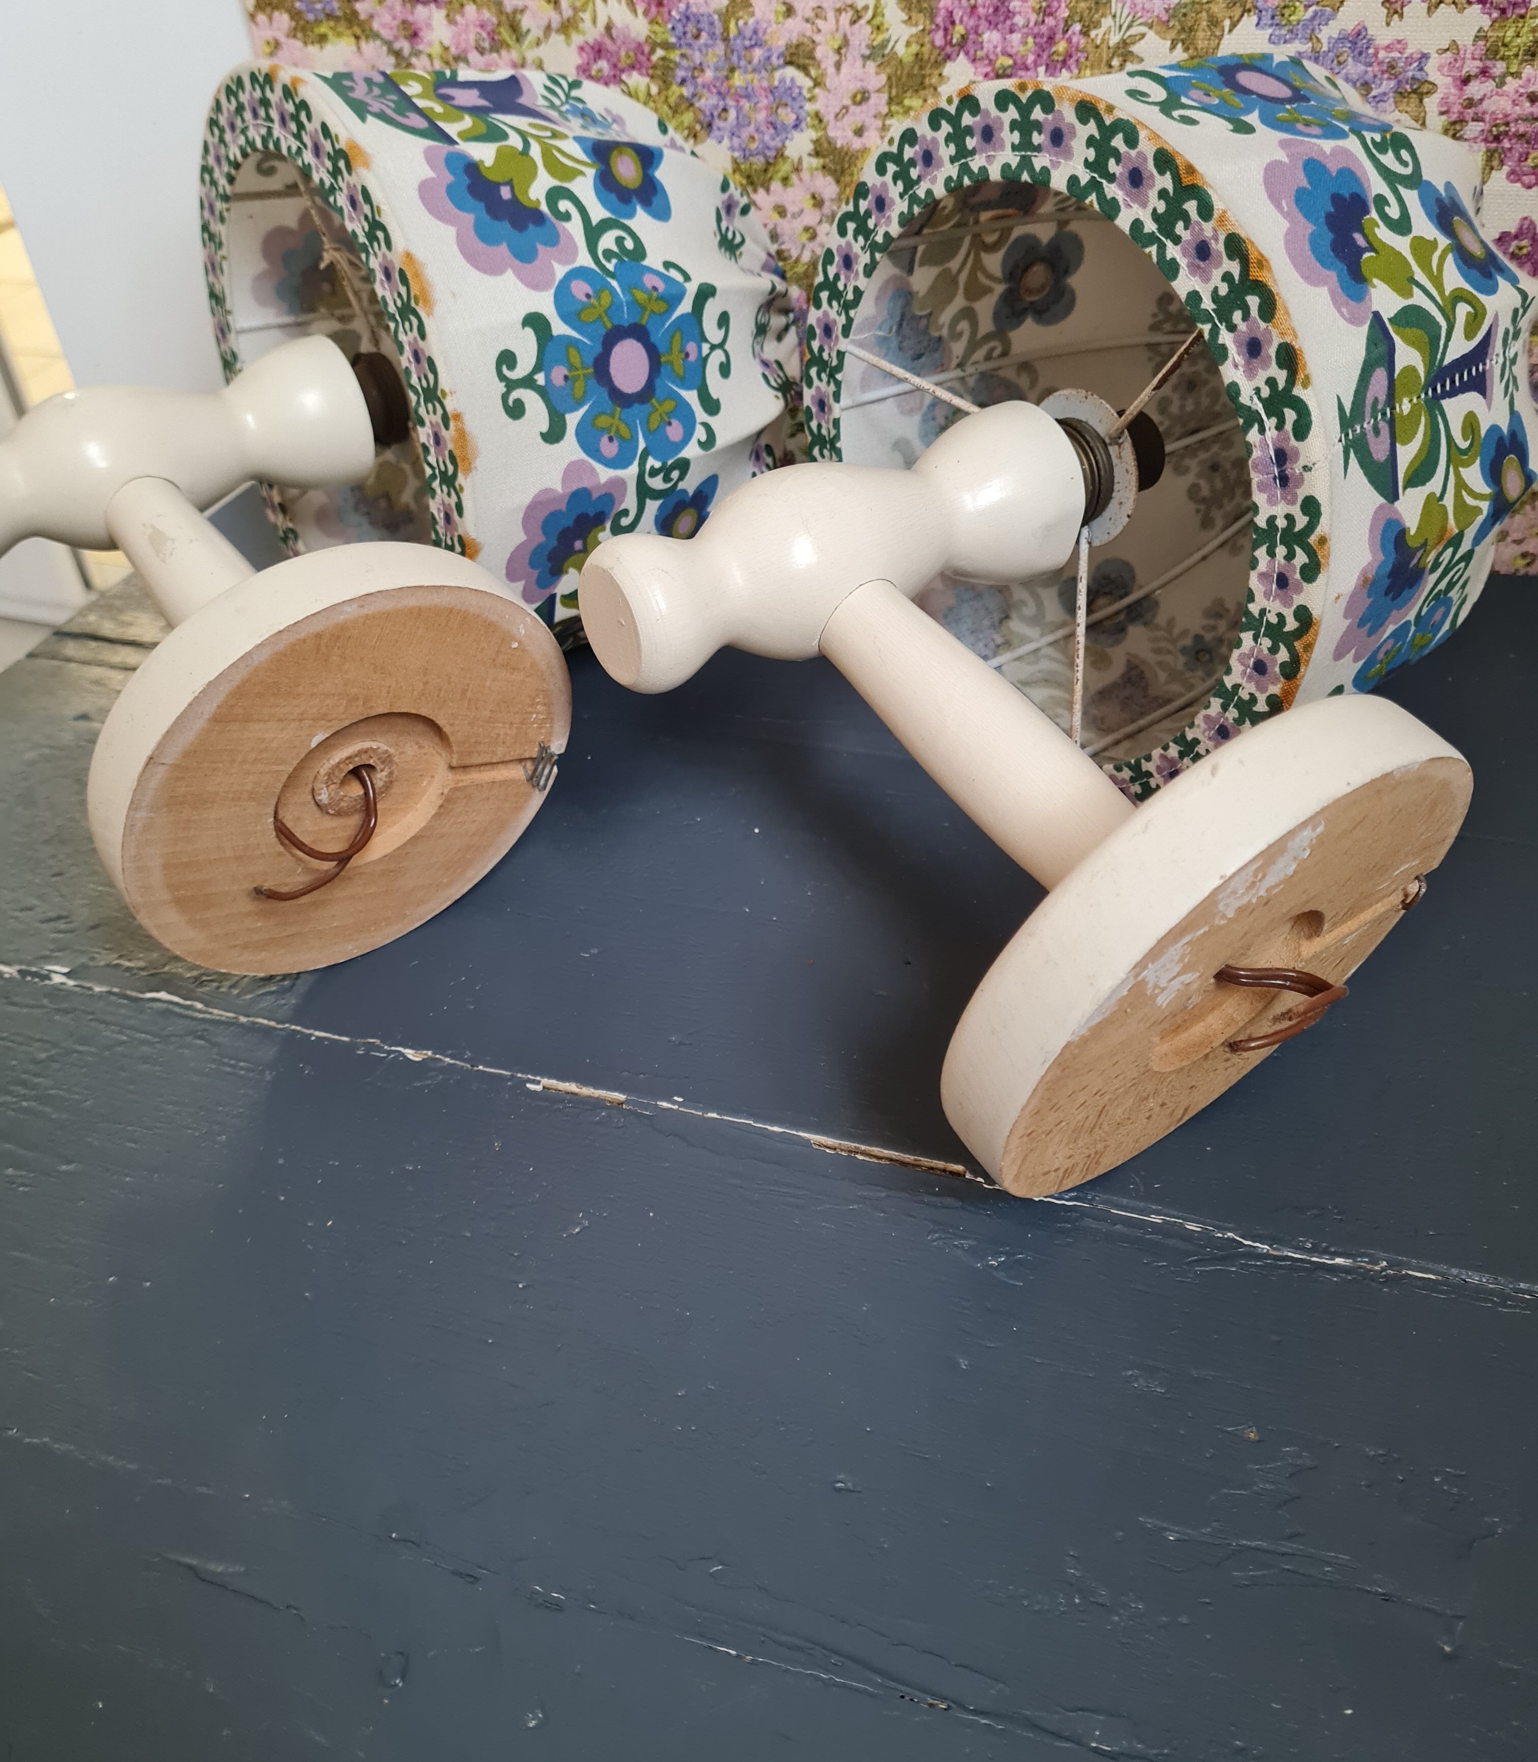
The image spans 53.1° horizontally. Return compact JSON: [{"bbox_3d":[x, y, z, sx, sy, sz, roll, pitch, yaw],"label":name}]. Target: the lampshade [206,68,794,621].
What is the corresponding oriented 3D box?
[{"bbox_3d":[-0.094,-0.204,0.595,0.173,0.209,0.209,-25,57,-31],"label":"lampshade"}]

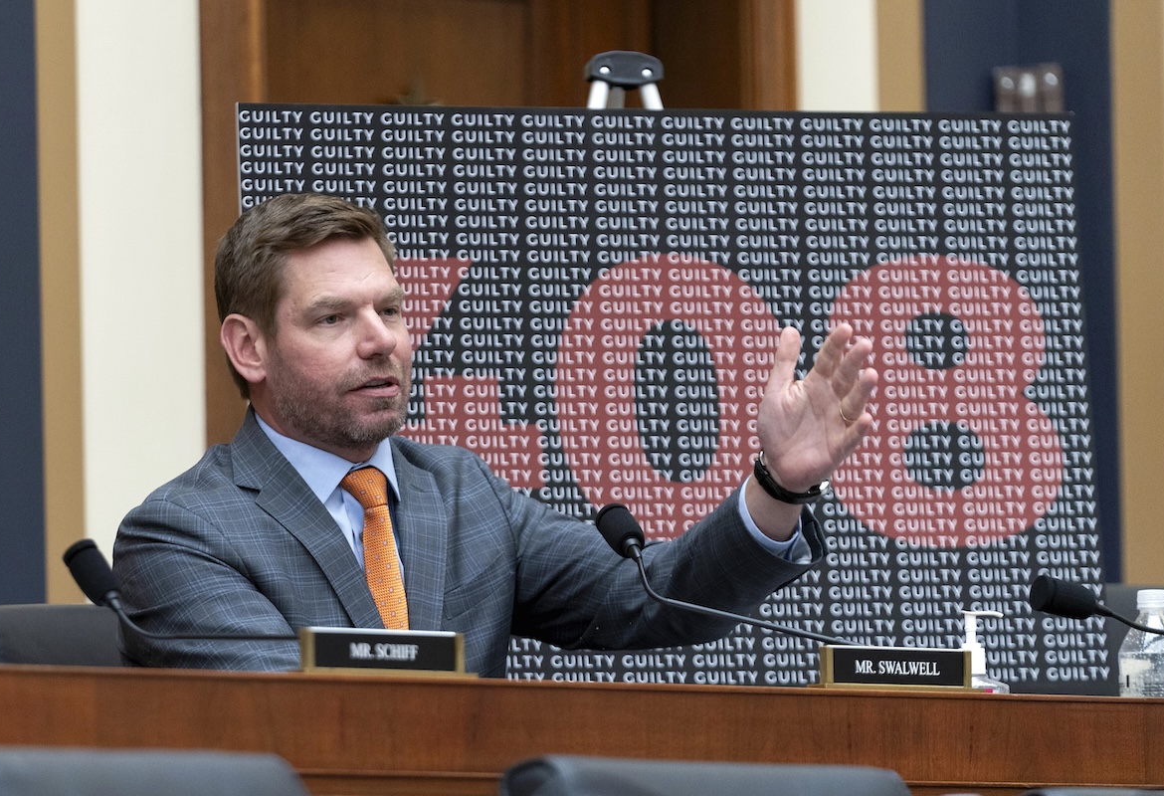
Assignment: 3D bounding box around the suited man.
[{"bbox_3d":[-0.140,0.455,6.400,0.600,1.320,0.780,-1,-1,-35],"label":"suited man"}]

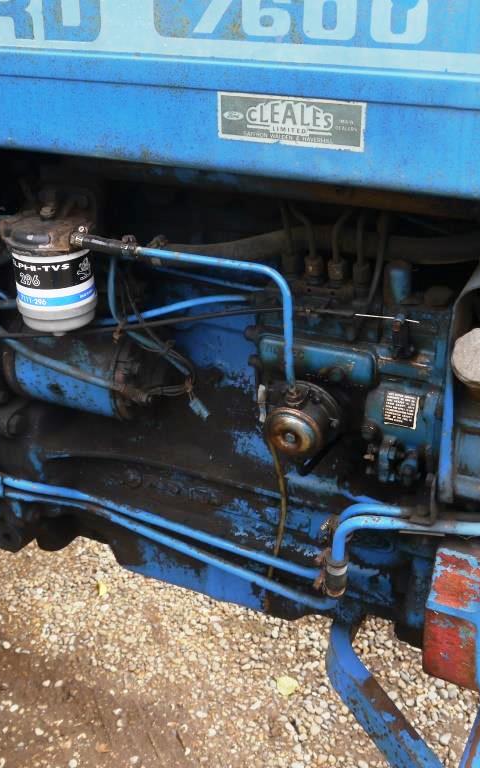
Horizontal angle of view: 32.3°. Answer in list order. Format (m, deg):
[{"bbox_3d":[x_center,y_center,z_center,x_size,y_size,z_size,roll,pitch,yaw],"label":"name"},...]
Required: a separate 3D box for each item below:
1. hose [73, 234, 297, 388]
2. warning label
[{"bbox_3d":[-0.062,-0.079,0.889,0.263,0.144,0.032,10,30,20],"label":"hose"},{"bbox_3d":[0.168,0.028,0.864,0.037,0.040,0.002,10,30,20],"label":"warning label"}]

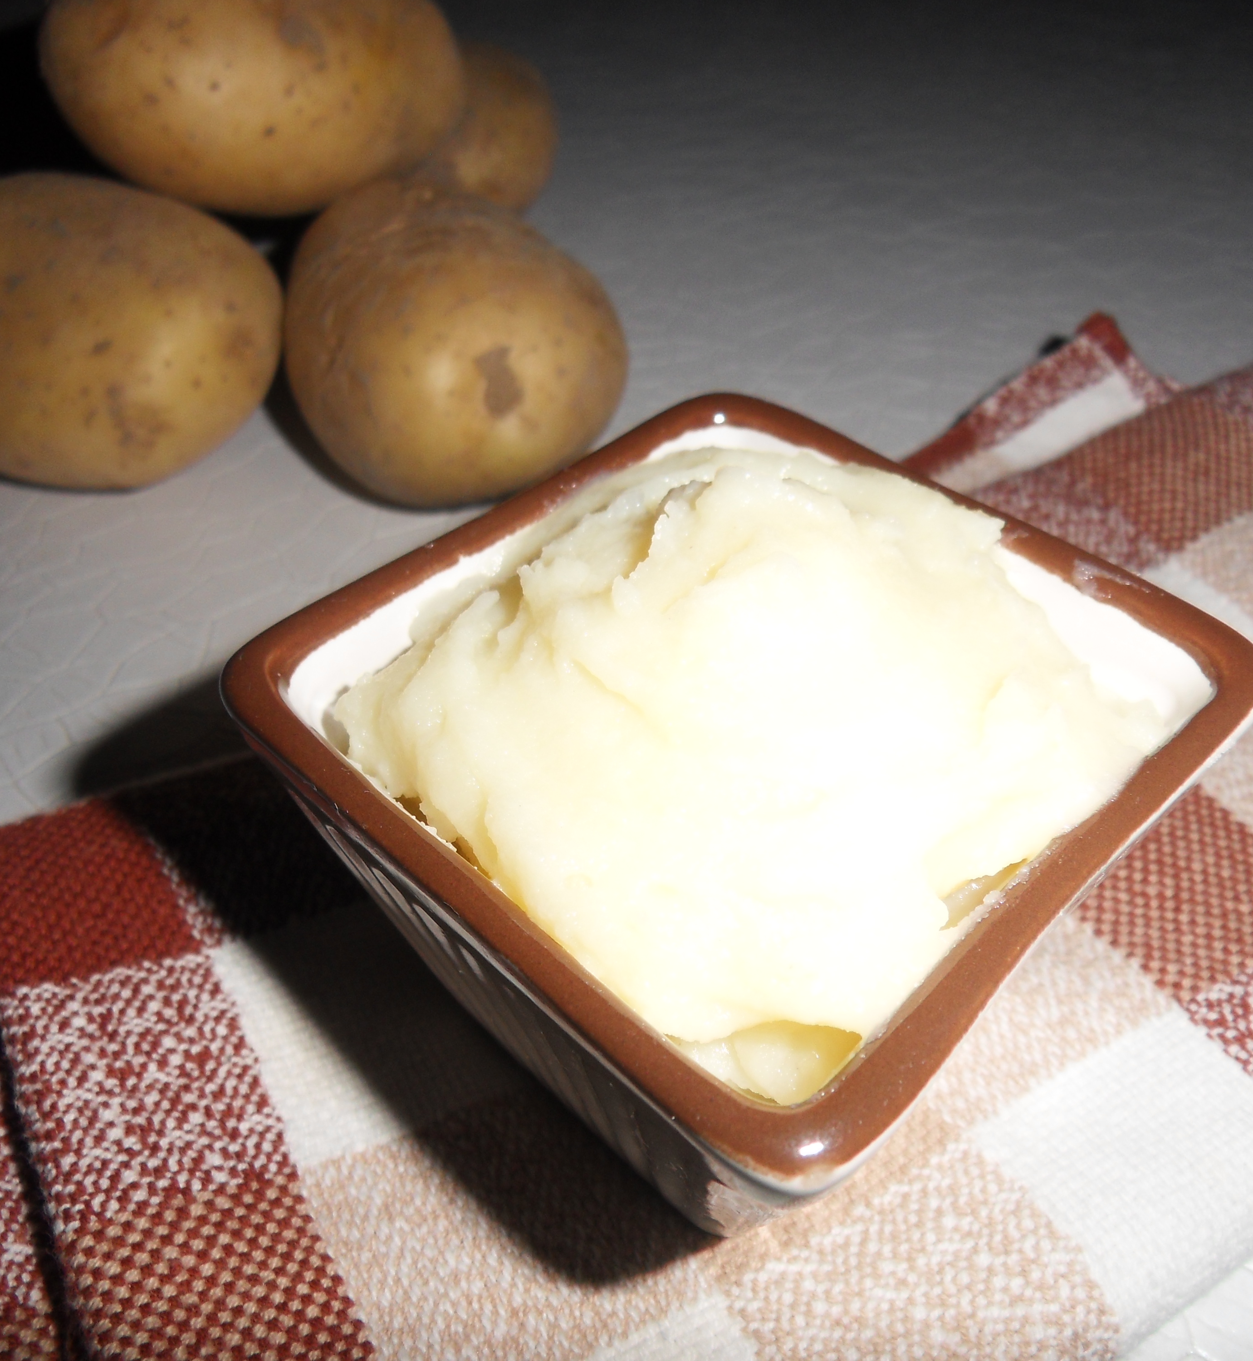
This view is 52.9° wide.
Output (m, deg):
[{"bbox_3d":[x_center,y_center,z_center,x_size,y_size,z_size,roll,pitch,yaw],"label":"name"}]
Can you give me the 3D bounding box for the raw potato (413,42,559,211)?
[{"bbox_3d":[-0.051,-0.150,0.353,0.057,0.051,0.078,24,49,22],"label":"raw potato"}]

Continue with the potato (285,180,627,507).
[{"bbox_3d":[-0.038,-0.071,0.267,0.068,0.060,0.086,-20,48,-20],"label":"potato"}]

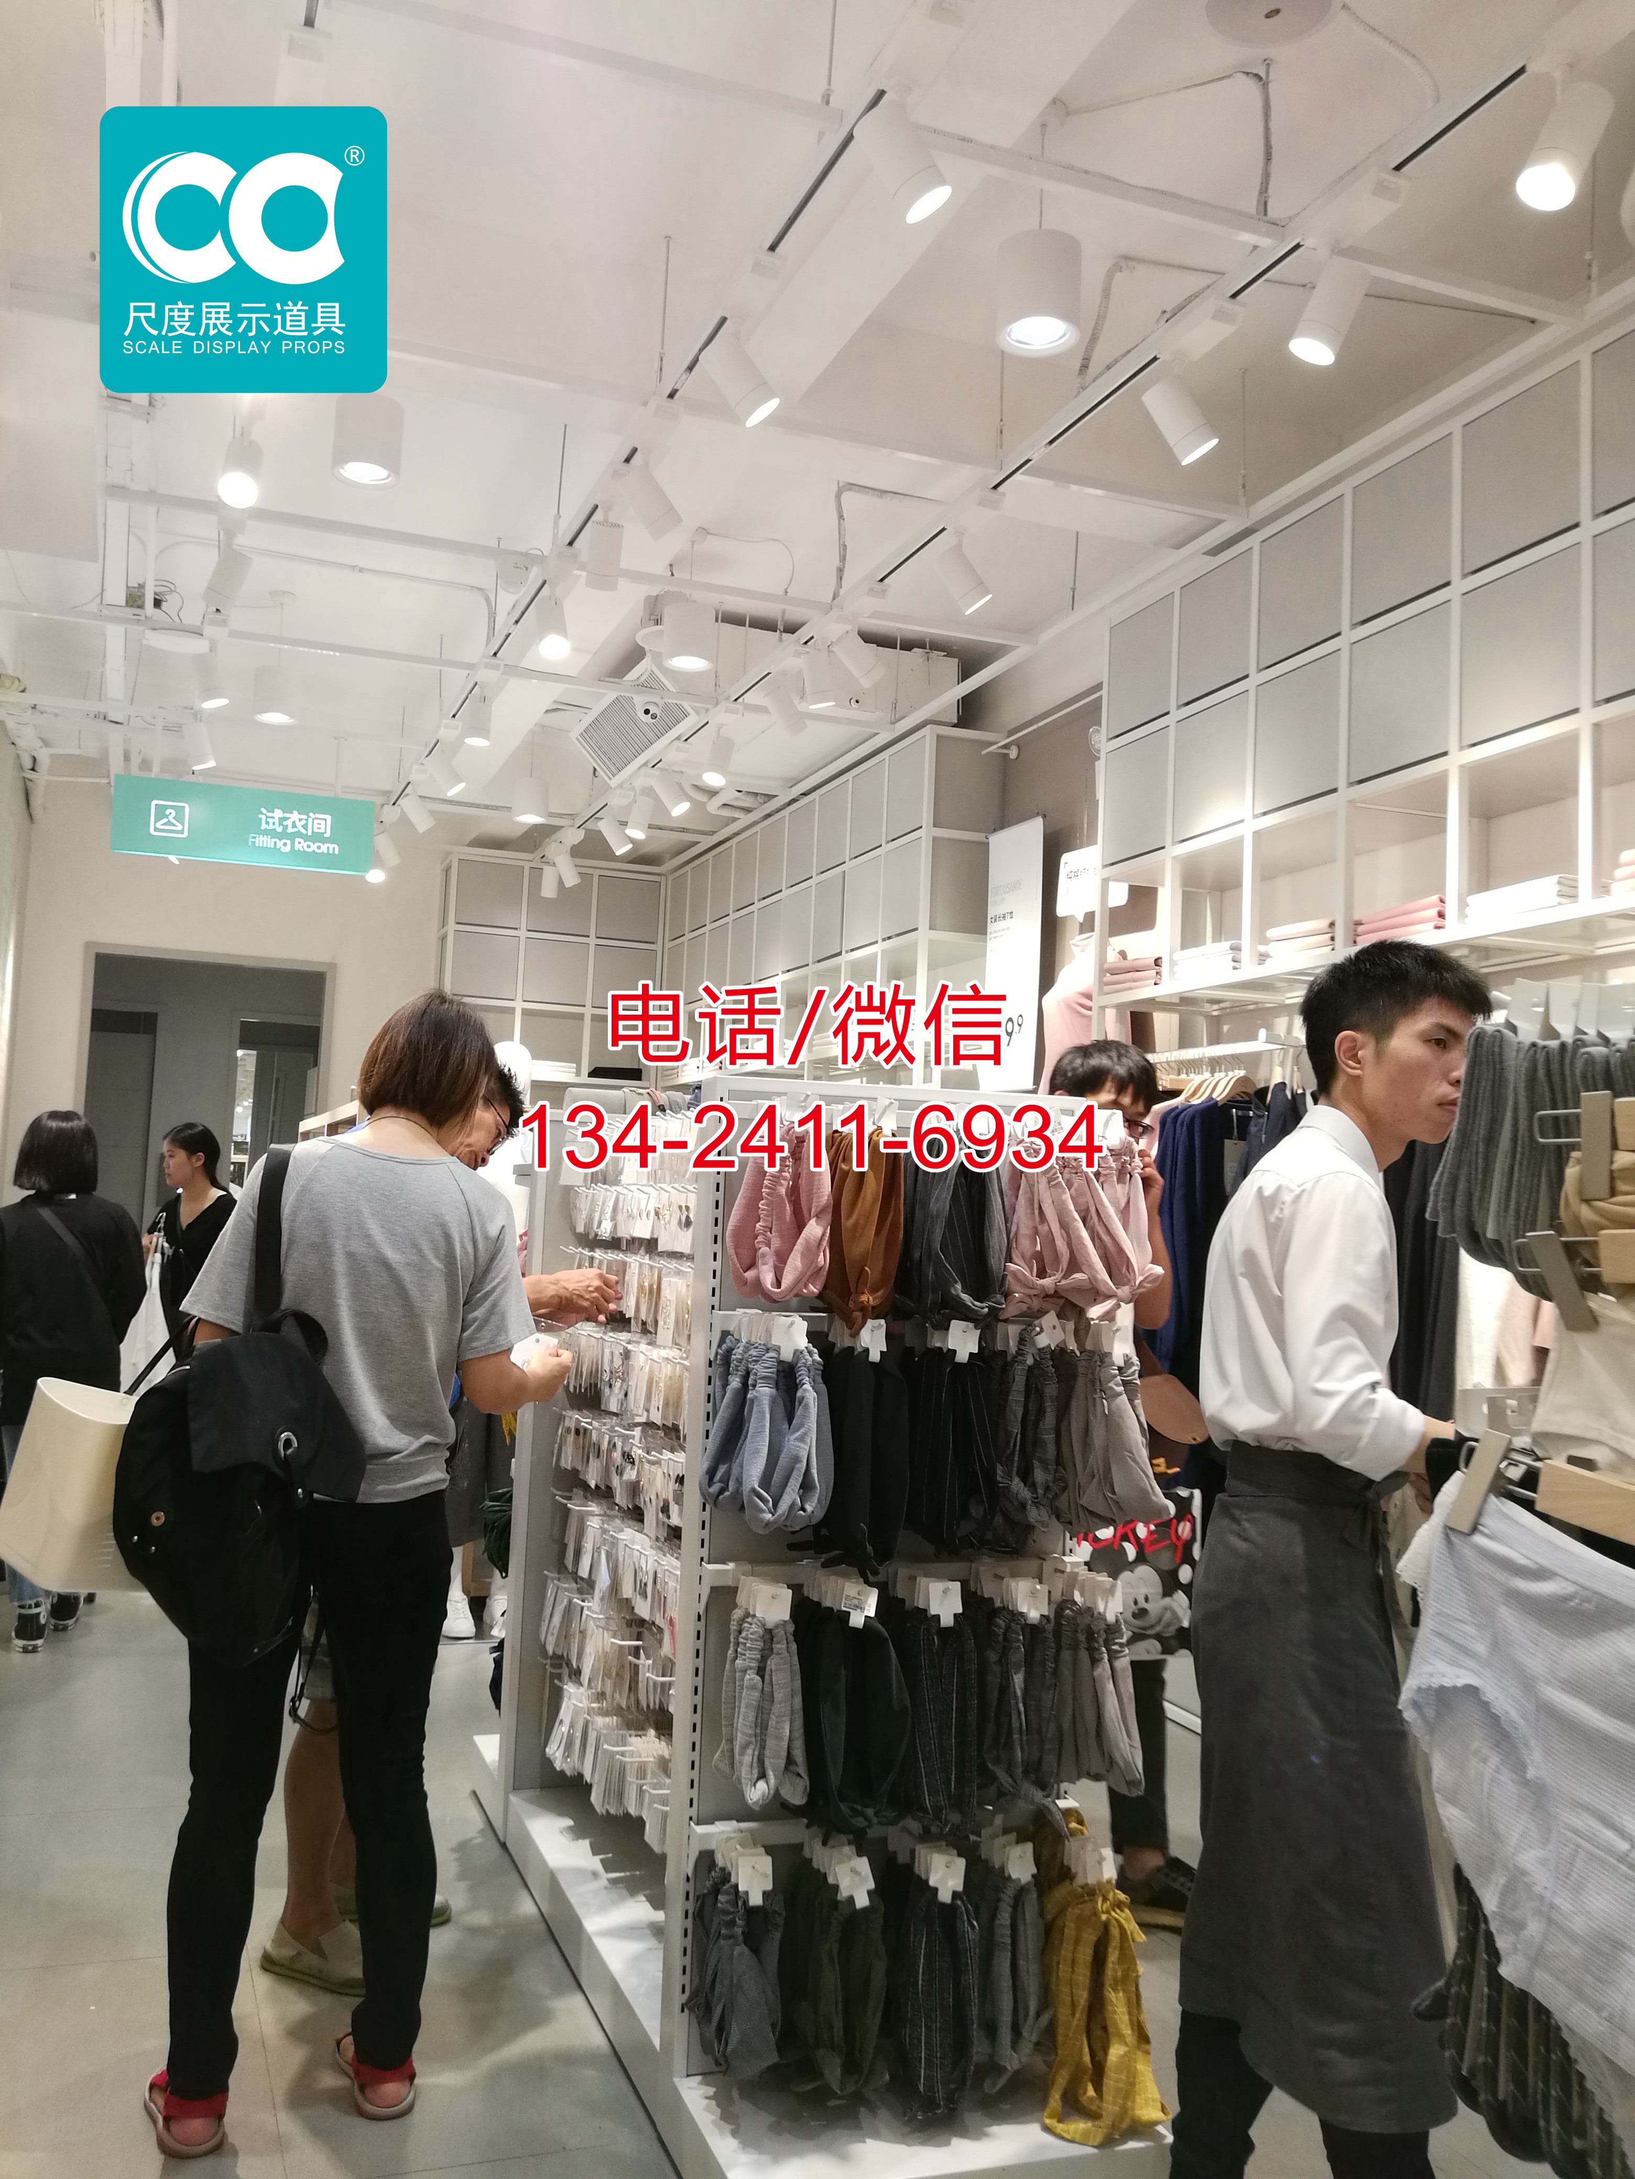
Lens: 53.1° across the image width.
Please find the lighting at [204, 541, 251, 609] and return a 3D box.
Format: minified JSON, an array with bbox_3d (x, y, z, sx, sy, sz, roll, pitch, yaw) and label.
[{"bbox_3d":[-1.448,-1.252,4.025,0.077,0.140,0.077,34,12,27],"label":"lighting"}]

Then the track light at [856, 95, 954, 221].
[{"bbox_3d":[0.123,-1.368,2.414,0.083,0.152,0.083,-34,3,-10],"label":"track light"}]

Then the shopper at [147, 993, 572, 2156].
[{"bbox_3d":[-0.700,0.686,2.597,0.540,1.670,0.460,3,-4,-8],"label":"shopper"}]

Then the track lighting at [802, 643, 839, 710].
[{"bbox_3d":[0.007,-1.204,4.812,0.083,0.152,0.083,-1,9,40],"label":"track lighting"}]

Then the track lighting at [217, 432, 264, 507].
[{"bbox_3d":[-1.201,-1.290,3.422,0.077,0.140,0.077,3,-39,-11],"label":"track lighting"}]

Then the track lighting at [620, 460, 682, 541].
[{"bbox_3d":[-0.367,-1.286,3.574,0.083,0.152,0.083,-47,22,-25],"label":"track lighting"}]

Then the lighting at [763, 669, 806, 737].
[{"bbox_3d":[-0.092,-1.175,5.087,0.083,0.152,0.083,-39,10,-18],"label":"lighting"}]

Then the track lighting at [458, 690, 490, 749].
[{"bbox_3d":[-1.078,-1.171,5.223,0.077,0.140,0.077,1,-12,7],"label":"track lighting"}]

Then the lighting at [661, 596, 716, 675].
[{"bbox_3d":[-0.363,-1.276,4.620,0.143,0.155,0.143,4,-4,-22],"label":"lighting"}]

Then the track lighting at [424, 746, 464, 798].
[{"bbox_3d":[-1.309,-1.107,5.758,0.077,0.140,0.077,-37,1,-8],"label":"track lighting"}]

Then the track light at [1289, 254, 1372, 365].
[{"bbox_3d":[0.856,-1.296,2.728,0.083,0.152,0.083,24,-2,4],"label":"track light"}]

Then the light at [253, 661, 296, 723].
[{"bbox_3d":[-1.743,-1.270,5.293,0.142,0.150,0.142,3,-4,-22],"label":"light"}]

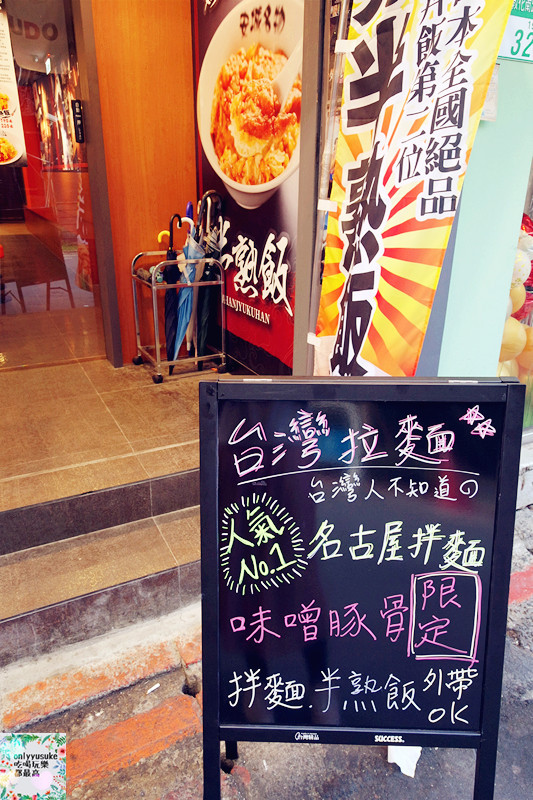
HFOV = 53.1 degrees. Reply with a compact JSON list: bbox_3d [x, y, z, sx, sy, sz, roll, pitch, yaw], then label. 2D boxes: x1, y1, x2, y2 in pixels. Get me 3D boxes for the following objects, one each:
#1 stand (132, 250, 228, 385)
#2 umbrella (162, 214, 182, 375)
[{"bbox_3d":[-0.497,-0.488,3.014,0.409,0.644,0.413,-10,24,-27],"label":"stand"},{"bbox_3d":[-0.500,-0.543,2.862,0.100,0.858,0.085,5,21,-2],"label":"umbrella"}]

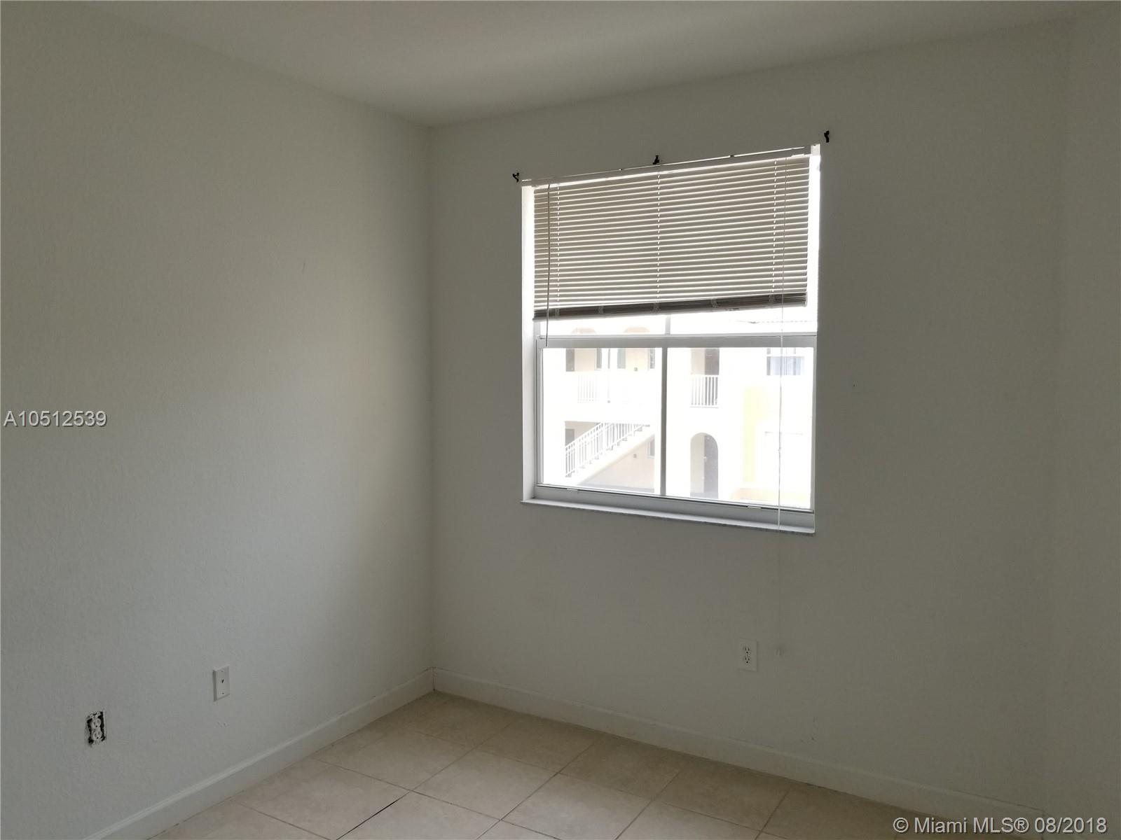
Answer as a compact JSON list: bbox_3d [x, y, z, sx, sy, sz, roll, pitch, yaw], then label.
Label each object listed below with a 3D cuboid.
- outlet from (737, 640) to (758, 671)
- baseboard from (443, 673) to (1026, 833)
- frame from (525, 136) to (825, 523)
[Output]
[{"bbox_3d":[0.738,0.929,3.325,0.080,0.125,0.010,2,5,31],"label":"outlet"},{"bbox_3d":[0.501,1.322,3.489,2.612,0.108,0.015,2,5,31],"label":"baseboard"},{"bbox_3d":[0.415,-0.318,3.486,1.301,1.430,0.120,2,5,31],"label":"frame"}]

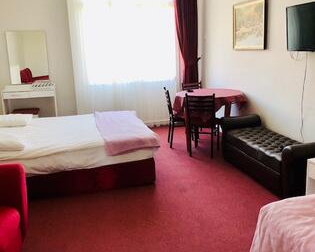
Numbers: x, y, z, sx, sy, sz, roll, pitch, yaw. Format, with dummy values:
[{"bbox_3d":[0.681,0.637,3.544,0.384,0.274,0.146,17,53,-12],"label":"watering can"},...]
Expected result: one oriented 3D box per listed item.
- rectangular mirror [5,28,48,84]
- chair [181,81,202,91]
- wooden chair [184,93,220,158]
[{"bbox_3d":[-2.179,-1.158,5.737,0.625,0.861,0.026,-5,13,-13],"label":"rectangular mirror"},{"bbox_3d":[0.685,-0.281,5.692,0.402,0.883,0.453,-7,14,-22],"label":"chair"},{"bbox_3d":[0.627,-0.042,4.659,0.409,0.883,0.453,2,13,17],"label":"wooden chair"}]

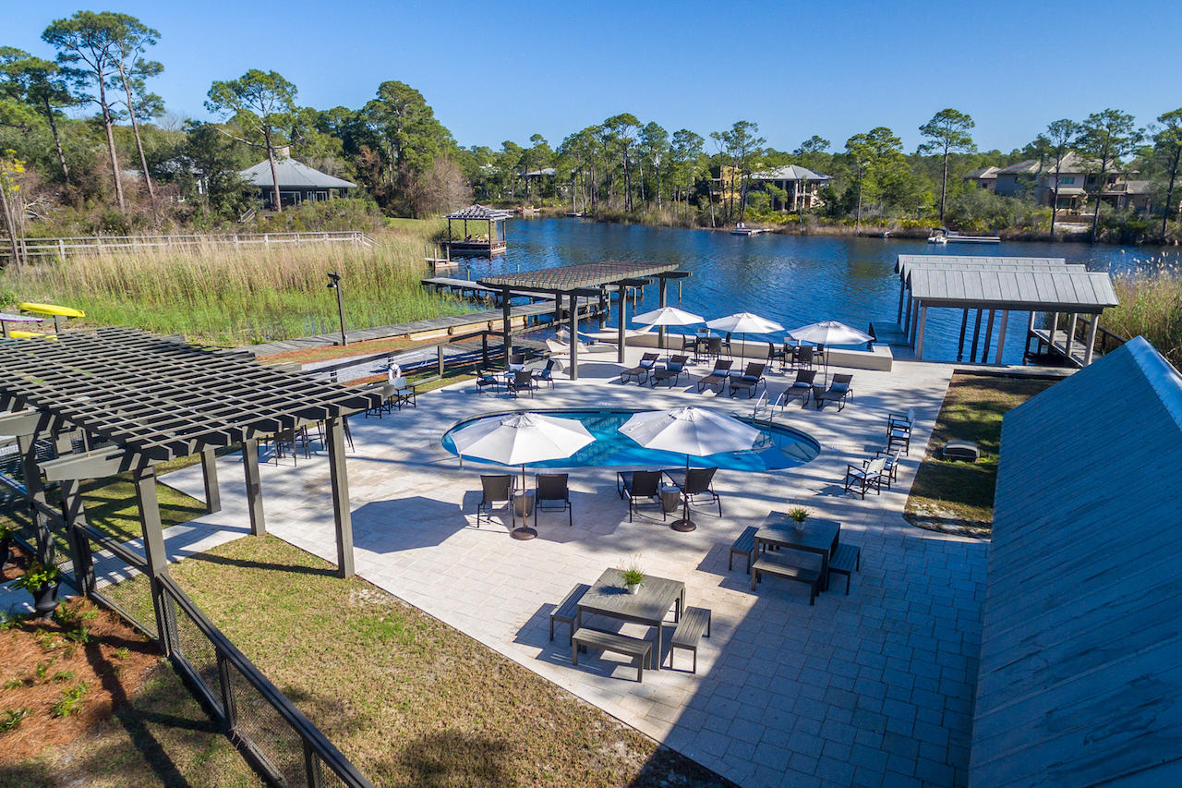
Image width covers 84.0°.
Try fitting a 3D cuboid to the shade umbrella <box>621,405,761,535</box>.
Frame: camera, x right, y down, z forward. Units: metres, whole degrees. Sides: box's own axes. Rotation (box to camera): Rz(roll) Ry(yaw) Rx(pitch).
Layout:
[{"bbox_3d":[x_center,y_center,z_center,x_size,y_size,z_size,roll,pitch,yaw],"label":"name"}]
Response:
[{"bbox_3d":[1.894,1.435,12.888,2.720,2.450,2.680,0,15,0],"label":"shade umbrella"}]

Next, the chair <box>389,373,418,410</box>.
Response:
[{"bbox_3d":[-5.650,0.010,19.702,0.580,0.860,0.520,-16,23,-41],"label":"chair"}]

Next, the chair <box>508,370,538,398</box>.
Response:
[{"bbox_3d":[-2.252,-0.327,21.529,0.600,0.910,0.650,-6,16,-23],"label":"chair"}]

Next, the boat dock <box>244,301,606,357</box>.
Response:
[{"bbox_3d":[-7.506,-3.709,35.731,20.870,0.600,2.400,-16,23,-41],"label":"boat dock"}]

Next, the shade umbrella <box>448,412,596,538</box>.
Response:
[{"bbox_3d":[-1.288,1.522,12.477,2.680,2.500,2.680,0,18,0],"label":"shade umbrella"}]

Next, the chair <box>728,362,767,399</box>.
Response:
[{"bbox_3d":[5.279,-0.492,22.022,0.680,0.960,1.550,9,17,31],"label":"chair"}]

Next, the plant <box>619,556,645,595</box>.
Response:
[{"bbox_3d":[0.608,2.698,9.622,0.330,0.460,0.330,0,18,0],"label":"plant"}]

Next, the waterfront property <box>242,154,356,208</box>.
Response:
[{"bbox_3d":[-38.850,-28.143,87.000,14.200,7.200,13.500,-10,20,-30],"label":"waterfront property"}]

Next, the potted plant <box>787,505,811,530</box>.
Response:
[{"bbox_3d":[3.666,2.176,11.498,0.360,0.380,0.360,0,18,0],"label":"potted plant"}]

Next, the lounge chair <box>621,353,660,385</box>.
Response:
[{"bbox_3d":[1.777,-0.982,23.676,0.680,0.960,1.550,8,17,28],"label":"lounge chair"}]

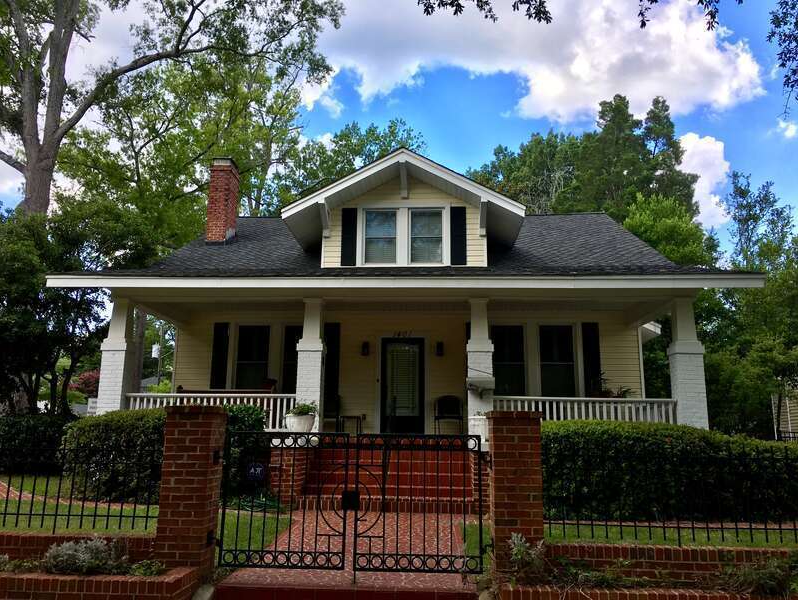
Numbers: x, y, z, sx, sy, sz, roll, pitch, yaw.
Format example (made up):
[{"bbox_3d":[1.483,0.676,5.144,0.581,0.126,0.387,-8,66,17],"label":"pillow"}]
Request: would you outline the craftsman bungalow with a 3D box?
[{"bbox_3d":[0.320,0.612,17.337,11.350,7.700,13.800,0,-11,3],"label":"craftsman bungalow"}]

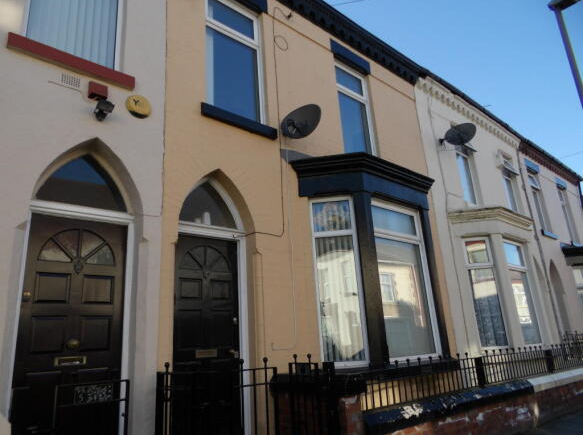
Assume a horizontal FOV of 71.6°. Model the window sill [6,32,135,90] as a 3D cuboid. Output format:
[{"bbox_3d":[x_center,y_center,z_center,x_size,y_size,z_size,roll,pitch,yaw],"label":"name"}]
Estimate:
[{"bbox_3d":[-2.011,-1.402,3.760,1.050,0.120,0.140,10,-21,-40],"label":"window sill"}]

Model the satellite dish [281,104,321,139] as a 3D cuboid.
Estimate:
[{"bbox_3d":[0.106,-1.221,5.073,0.570,0.500,0.320,-12,-18,28],"label":"satellite dish"}]

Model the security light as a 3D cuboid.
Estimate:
[{"bbox_3d":[-1.716,-0.966,3.712,0.160,0.200,0.160,10,-21,-40],"label":"security light"}]

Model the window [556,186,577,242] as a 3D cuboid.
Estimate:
[{"bbox_3d":[9.414,-0.036,13.819,0.950,1.900,0.130,10,-21,-40],"label":"window"}]

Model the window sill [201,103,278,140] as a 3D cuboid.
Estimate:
[{"bbox_3d":[-0.640,-1.134,4.962,1.105,0.155,0.140,10,-21,-40],"label":"window sill"}]

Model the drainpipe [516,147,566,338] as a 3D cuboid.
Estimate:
[{"bbox_3d":[6.646,0.654,10.843,0.090,5.600,0.100,10,-21,-40],"label":"drainpipe"}]

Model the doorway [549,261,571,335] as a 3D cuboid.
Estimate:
[{"bbox_3d":[7.324,2.330,11.120,0.910,2.400,0.250,10,-21,-40],"label":"doorway"}]

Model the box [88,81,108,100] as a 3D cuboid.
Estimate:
[{"bbox_3d":[-1.824,-1.174,3.790,0.165,0.110,0.100,10,-21,-40],"label":"box"}]

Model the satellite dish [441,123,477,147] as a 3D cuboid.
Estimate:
[{"bbox_3d":[3.539,-1.746,8.428,0.580,0.510,0.320,-13,-19,30],"label":"satellite dish"}]

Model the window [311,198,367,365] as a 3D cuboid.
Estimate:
[{"bbox_3d":[0.578,0.772,5.070,0.580,2.100,0.100,-3,-16,-3],"label":"window"}]

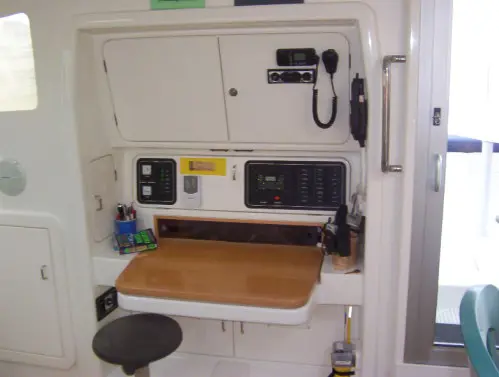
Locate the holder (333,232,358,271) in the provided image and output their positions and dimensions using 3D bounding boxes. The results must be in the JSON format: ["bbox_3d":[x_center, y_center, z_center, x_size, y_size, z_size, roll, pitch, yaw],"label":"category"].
[{"bbox_3d":[0.368,0.238,2.006,0.090,0.130,0.090,2,10,12],"label":"holder"}]

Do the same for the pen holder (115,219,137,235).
[{"bbox_3d":[-0.542,0.195,2.297,0.090,0.113,0.090,2,10,12],"label":"pen holder"}]

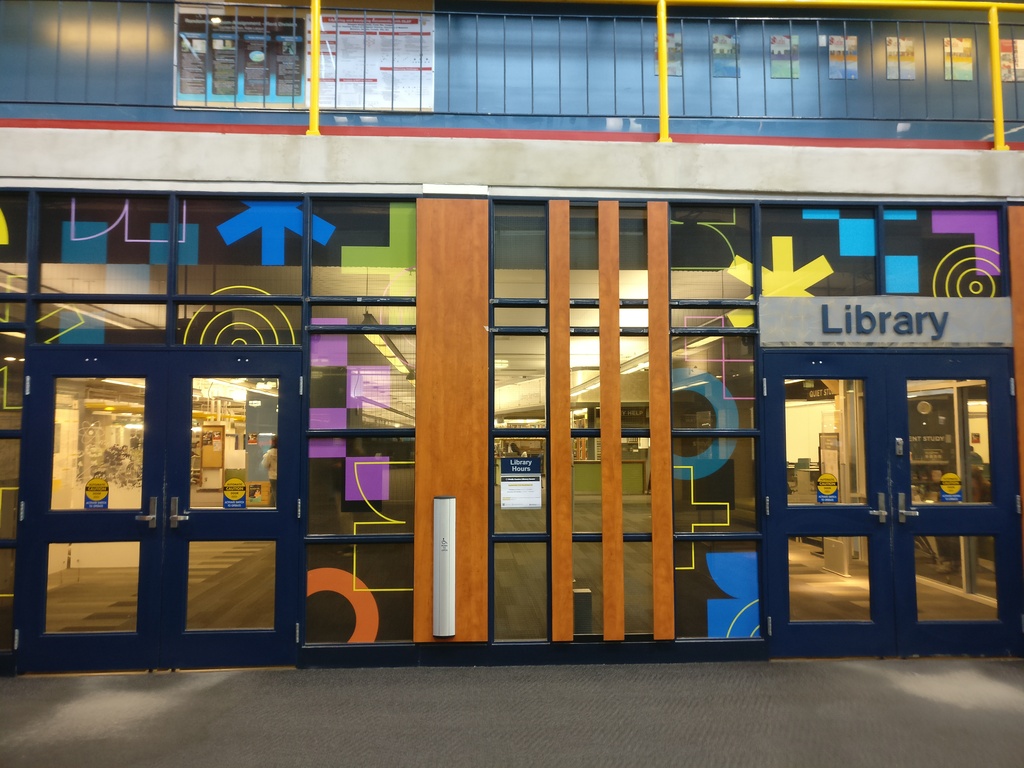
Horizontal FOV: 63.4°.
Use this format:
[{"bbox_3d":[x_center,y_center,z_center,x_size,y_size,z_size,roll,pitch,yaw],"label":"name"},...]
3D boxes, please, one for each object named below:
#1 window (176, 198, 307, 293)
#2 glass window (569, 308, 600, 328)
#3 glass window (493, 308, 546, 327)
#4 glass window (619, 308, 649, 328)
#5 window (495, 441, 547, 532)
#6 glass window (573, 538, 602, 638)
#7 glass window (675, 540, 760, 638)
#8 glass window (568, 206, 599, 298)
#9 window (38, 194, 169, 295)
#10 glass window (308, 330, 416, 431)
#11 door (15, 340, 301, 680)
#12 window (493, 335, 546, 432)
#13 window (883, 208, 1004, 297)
[{"bbox_3d":[-1.895,-0.965,5.790,0.871,0.699,0.050,0,-4,-3],"label":"window"},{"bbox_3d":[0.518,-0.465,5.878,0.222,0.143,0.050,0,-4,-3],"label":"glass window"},{"bbox_3d":[0.060,-0.468,5.852,0.375,0.132,0.050,0,-4,-3],"label":"glass window"},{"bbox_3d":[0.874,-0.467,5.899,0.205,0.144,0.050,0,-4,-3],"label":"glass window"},{"bbox_3d":[0.061,0.712,5.768,0.366,0.664,0.050,0,-4,-3],"label":"window"},{"bbox_3d":[0.527,1.419,5.739,0.209,0.648,0.050,0,-4,-3],"label":"glass window"},{"bbox_3d":[1.436,1.434,5.779,0.605,0.676,0.050,0,-4,-3],"label":"glass window"},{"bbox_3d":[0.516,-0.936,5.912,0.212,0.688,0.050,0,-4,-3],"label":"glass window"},{"bbox_3d":[-2.827,-0.965,5.743,0.880,0.704,0.050,0,-4,-3],"label":"window"},{"bbox_3d":[-1.034,-0.015,5.755,0.737,0.676,0.050,0,-4,-3],"label":"glass window"},{"bbox_3d":[-2.364,0.842,5.600,1.831,2.143,0.060,0,-4,-3],"label":"door"},{"bbox_3d":[0.060,-0.017,5.818,0.373,0.666,0.050,0,-4,-3],"label":"window"},{"bbox_3d":[3.158,-0.966,6.061,0.903,0.673,0.050,0,-4,-3],"label":"window"}]

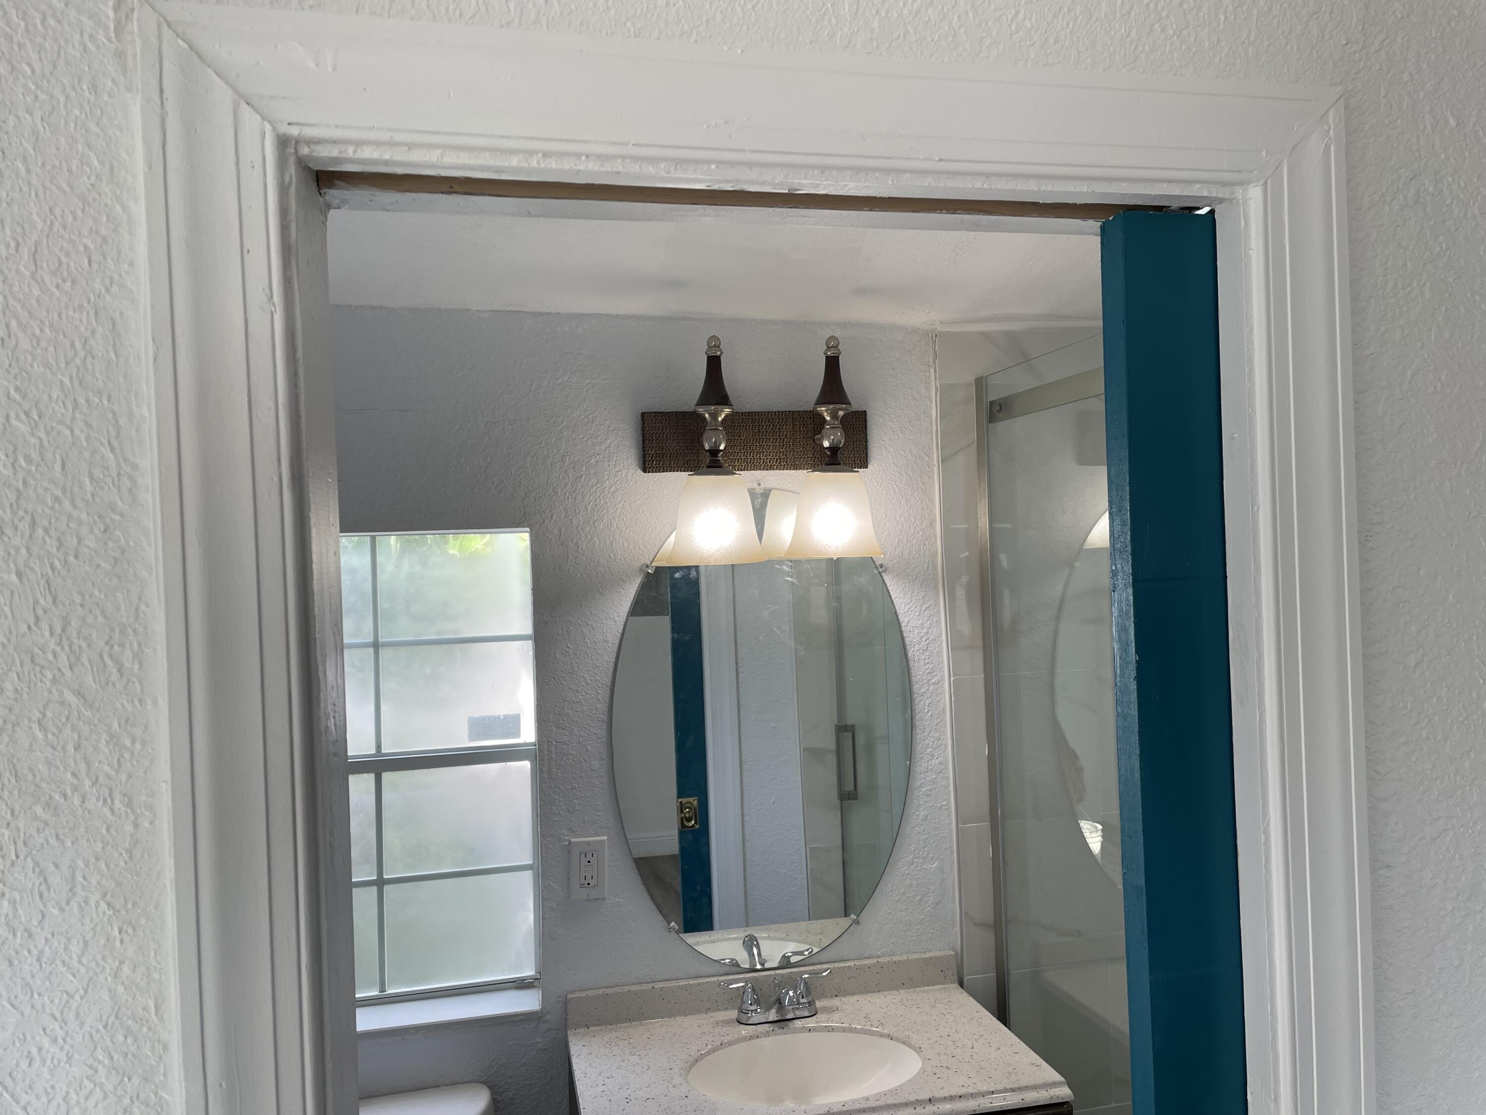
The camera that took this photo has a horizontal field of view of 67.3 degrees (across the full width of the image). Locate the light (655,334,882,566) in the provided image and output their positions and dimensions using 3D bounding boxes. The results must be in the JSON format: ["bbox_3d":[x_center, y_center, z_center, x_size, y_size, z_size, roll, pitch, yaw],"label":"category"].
[{"bbox_3d":[0.046,-0.198,2.066,0.442,0.415,0.210,-2,0,-13],"label":"light"}]

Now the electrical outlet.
[{"bbox_3d":[-0.289,0.583,2.087,0.070,0.115,0.013,-2,0,-13],"label":"electrical outlet"}]

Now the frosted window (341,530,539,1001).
[{"bbox_3d":[-0.695,0.403,2.137,0.585,0.885,0.075,-2,0,-13],"label":"frosted window"}]

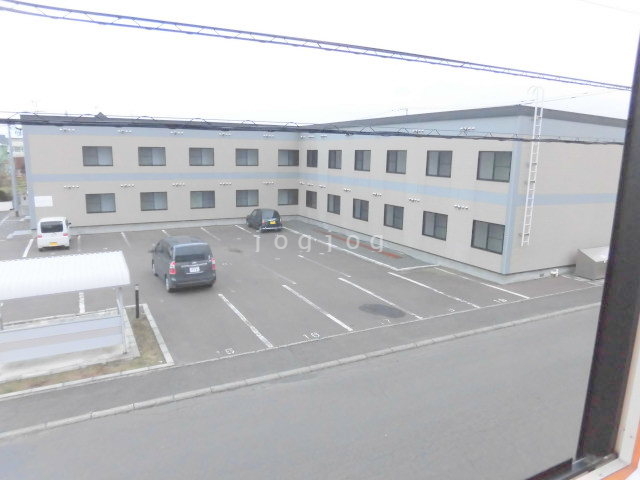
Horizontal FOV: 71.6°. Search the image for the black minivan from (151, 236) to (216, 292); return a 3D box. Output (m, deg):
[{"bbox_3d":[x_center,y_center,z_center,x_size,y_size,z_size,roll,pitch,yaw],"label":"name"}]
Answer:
[{"bbox_3d":[-5.657,0.733,18.079,1.710,1.840,4.550,-5,12,-28],"label":"black minivan"}]

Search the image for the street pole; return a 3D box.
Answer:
[{"bbox_3d":[-23.579,-5.344,34.096,0.280,7.100,0.280,-5,12,-28],"label":"street pole"}]

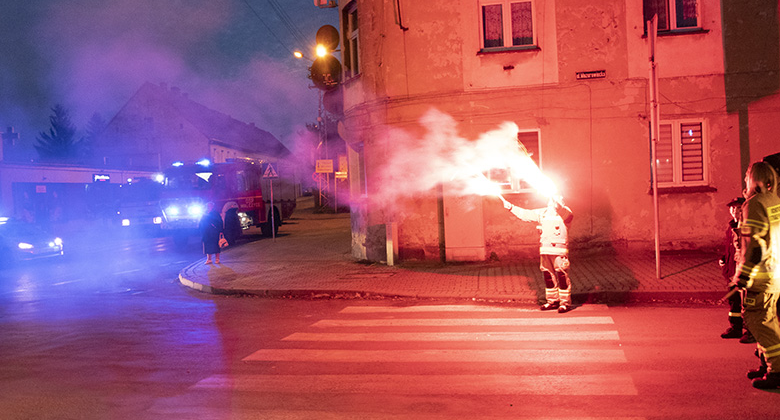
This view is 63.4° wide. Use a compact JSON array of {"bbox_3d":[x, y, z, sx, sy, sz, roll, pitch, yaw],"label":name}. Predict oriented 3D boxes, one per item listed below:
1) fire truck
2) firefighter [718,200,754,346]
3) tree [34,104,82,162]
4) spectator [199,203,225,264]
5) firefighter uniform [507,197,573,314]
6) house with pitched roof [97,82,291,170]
[{"bbox_3d":[-7.178,-0.347,28.683,2.500,3.200,7.600,-2,1,14],"label":"fire truck"},{"bbox_3d":[4.201,0.648,7.522,0.460,1.660,0.480,-3,2,-28],"label":"firefighter"},{"bbox_3d":[-25.082,-3.256,47.910,5.000,9.800,5.000,-2,1,0],"label":"tree"},{"bbox_3d":[-4.869,0.673,17.217,0.620,1.630,0.430,-2,1,9],"label":"spectator"},{"bbox_3d":[2.224,0.638,9.521,0.950,1.740,0.620,-2,2,25],"label":"firefighter uniform"},{"bbox_3d":[-19.179,-5.722,71.212,9.800,11.542,40.000,-3,2,1],"label":"house with pitched roof"}]

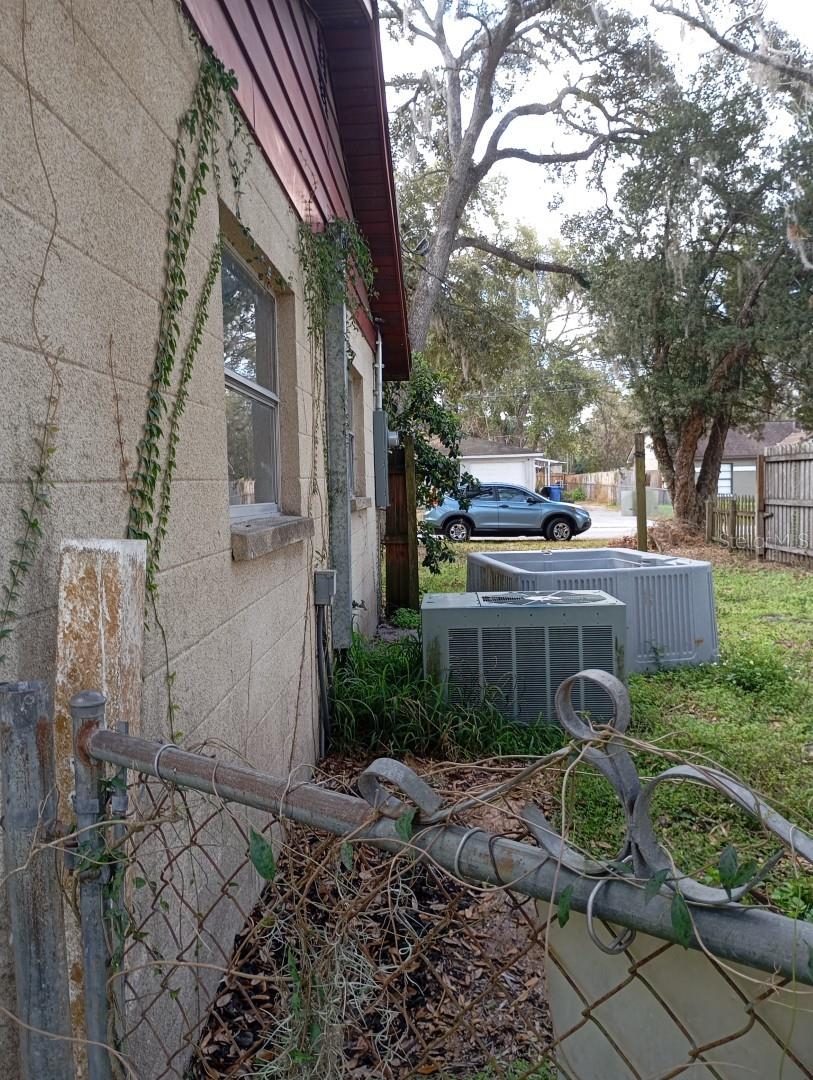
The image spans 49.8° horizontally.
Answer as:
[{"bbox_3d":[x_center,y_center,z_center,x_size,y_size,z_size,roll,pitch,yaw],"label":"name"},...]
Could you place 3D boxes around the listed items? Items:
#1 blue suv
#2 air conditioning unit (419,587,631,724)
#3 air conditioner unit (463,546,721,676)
[{"bbox_3d":[2.675,-0.709,22.929,4.530,1.650,1.840,-1,4,8],"label":"blue suv"},{"bbox_3d":[0.664,0.677,5.153,1.090,0.670,0.720,-1,4,3],"label":"air conditioning unit"},{"bbox_3d":[1.429,0.532,7.272,1.620,0.755,1.860,-2,4,-8],"label":"air conditioner unit"}]

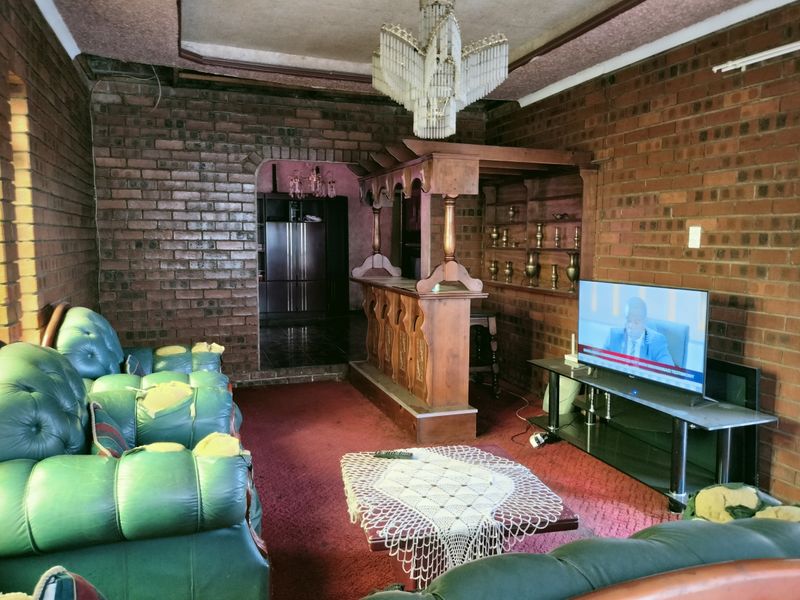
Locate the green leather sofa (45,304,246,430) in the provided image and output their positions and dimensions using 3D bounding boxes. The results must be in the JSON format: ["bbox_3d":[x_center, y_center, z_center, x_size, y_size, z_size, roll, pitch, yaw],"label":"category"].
[{"bbox_3d":[-1.471,0.503,3.739,0.990,0.980,1.111,-2,6,-19],"label":"green leather sofa"}]

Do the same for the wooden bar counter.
[{"bbox_3d":[0.038,0.368,5.079,0.480,1.010,2.030,-2,6,-19],"label":"wooden bar counter"}]

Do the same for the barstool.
[{"bbox_3d":[0.622,0.469,5.480,0.394,0.737,0.394,-2,6,-19],"label":"barstool"}]

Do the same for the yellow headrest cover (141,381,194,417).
[{"bbox_3d":[-1.117,0.487,2.979,0.258,0.172,0.182,-2,6,-19],"label":"yellow headrest cover"}]

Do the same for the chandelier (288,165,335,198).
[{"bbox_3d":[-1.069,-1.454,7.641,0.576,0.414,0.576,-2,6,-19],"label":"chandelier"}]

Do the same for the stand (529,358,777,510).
[{"bbox_3d":[1.372,0.761,3.777,0.460,0.493,1.677,-2,6,-19],"label":"stand"}]

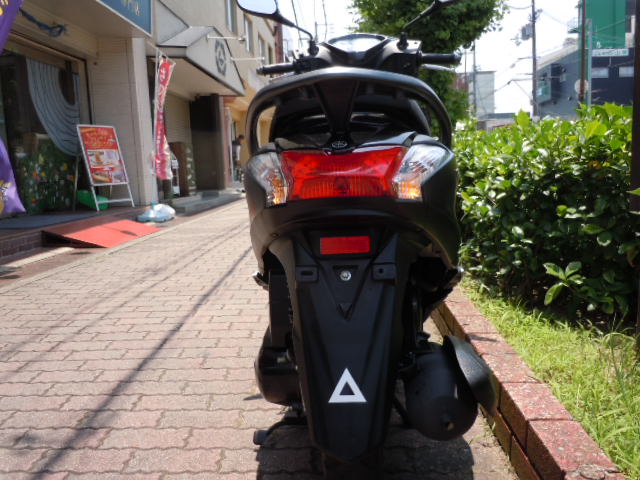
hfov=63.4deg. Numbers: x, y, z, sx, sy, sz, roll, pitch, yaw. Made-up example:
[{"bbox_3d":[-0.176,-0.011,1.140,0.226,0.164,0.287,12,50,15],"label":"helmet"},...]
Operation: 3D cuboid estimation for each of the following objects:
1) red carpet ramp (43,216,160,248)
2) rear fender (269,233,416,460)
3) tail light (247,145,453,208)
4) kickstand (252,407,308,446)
[{"bbox_3d":[-2.230,-0.096,5.395,0.670,0.155,1.328,-2,9,5],"label":"red carpet ramp"},{"bbox_3d":[0.043,0.143,0.796,0.220,0.320,0.170,-2,9,6],"label":"rear fender"},{"bbox_3d":[0.045,-0.102,0.825,0.315,0.090,0.120,-2,9,6],"label":"tail light"},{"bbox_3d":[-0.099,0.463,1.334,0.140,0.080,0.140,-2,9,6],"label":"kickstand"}]

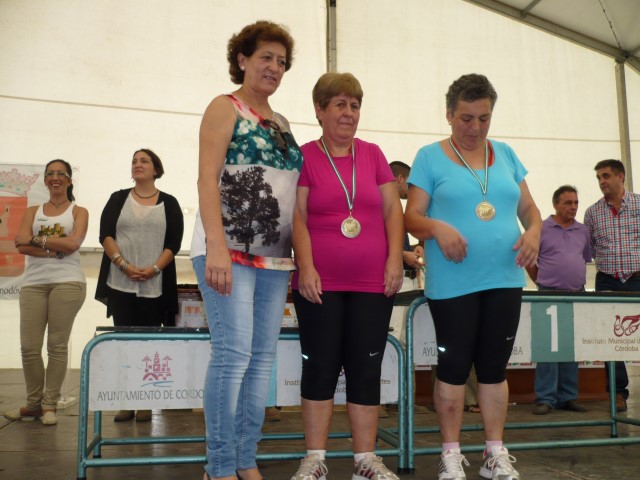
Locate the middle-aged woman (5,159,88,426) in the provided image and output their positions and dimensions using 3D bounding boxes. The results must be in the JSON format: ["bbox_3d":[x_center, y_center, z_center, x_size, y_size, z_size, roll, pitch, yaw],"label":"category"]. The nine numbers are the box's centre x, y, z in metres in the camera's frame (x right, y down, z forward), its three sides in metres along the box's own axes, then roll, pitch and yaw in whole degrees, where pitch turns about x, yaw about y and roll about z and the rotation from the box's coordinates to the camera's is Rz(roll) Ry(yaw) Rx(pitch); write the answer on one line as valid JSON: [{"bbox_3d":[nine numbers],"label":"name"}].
[{"bbox_3d":[-1.699,0.289,4.064,0.490,1.636,0.400,0,-7,-2],"label":"middle-aged woman"}]

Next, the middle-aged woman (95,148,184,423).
[{"bbox_3d":[-1.101,0.250,3.968,0.540,1.660,0.360,0,-7,-3],"label":"middle-aged woman"}]

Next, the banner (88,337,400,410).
[{"bbox_3d":[-0.272,0.515,2.512,1.198,0.261,0.030,1,-7,-8],"label":"banner"}]

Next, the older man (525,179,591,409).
[{"bbox_3d":[1.660,0.390,4.485,0.500,1.560,0.340,0,-7,-3],"label":"older man"}]

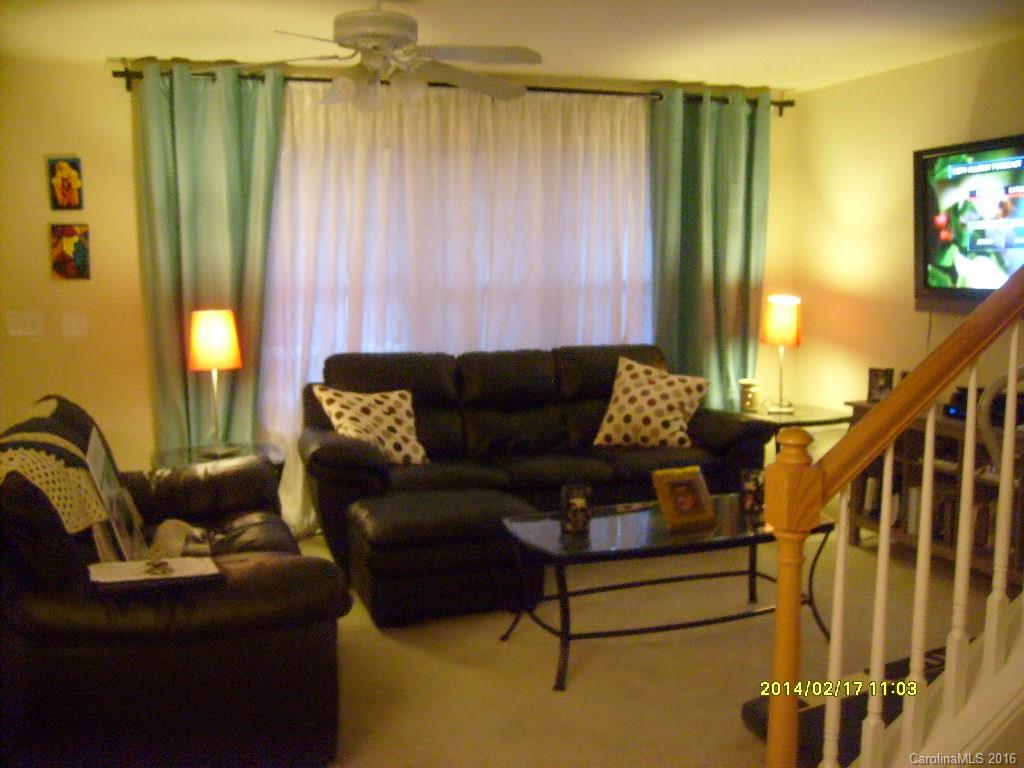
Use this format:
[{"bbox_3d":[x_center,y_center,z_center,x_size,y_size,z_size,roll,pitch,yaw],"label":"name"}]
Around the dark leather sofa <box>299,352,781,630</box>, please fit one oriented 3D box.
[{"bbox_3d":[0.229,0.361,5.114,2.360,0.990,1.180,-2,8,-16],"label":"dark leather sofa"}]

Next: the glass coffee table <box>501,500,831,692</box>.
[{"bbox_3d":[0.602,0.771,4.022,1.180,0.460,0.610,-3,8,-21],"label":"glass coffee table"}]

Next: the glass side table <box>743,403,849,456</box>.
[{"bbox_3d":[1.579,0.469,5.755,0.550,0.600,0.560,-2,8,-16],"label":"glass side table"}]

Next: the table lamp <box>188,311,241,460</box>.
[{"bbox_3d":[-1.333,-0.006,4.671,0.245,0.650,0.245,-2,8,-16],"label":"table lamp"}]

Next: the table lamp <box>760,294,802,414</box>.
[{"bbox_3d":[1.556,-0.166,5.953,0.235,0.650,0.235,-2,8,-16],"label":"table lamp"}]

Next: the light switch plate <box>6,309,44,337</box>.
[{"bbox_3d":[-2.399,-0.297,5.105,0.164,0.117,0.012,-2,8,-17],"label":"light switch plate"}]

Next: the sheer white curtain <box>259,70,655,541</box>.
[{"bbox_3d":[-0.226,-0.402,5.677,2.200,2.360,0.110,-2,8,-16],"label":"sheer white curtain"}]

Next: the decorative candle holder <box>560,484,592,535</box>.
[{"bbox_3d":[0.250,0.479,3.960,0.110,0.175,0.110,-2,8,-16],"label":"decorative candle holder"}]

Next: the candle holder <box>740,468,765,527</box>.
[{"bbox_3d":[1.003,0.441,4.278,0.108,0.172,0.108,-2,8,-16],"label":"candle holder"}]

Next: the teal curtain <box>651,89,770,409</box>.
[{"bbox_3d":[1.147,-0.471,6.036,0.740,2.410,0.130,-2,8,-16],"label":"teal curtain"}]

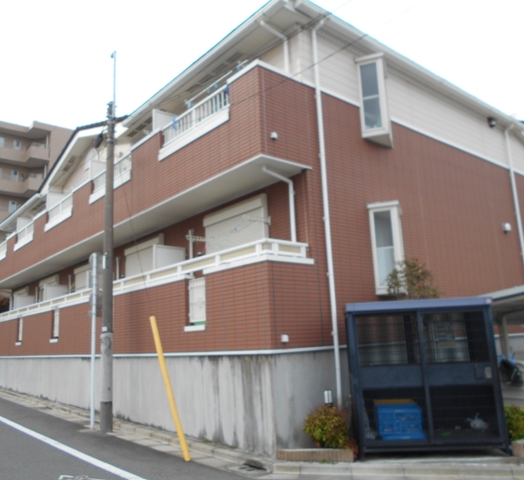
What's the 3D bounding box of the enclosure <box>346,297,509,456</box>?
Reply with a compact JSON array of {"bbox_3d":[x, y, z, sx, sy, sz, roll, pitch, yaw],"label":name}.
[{"bbox_3d":[2.068,1.775,6.349,1.820,1.880,0.810,-3,-11,1],"label":"enclosure"}]

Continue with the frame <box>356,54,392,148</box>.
[{"bbox_3d":[2.056,-2.514,8.751,0.520,1.520,0.480,-6,-12,15],"label":"frame"}]

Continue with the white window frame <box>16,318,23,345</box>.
[{"bbox_3d":[-7.961,3.031,15.947,0.150,0.840,0.620,7,-15,-39],"label":"white window frame"}]

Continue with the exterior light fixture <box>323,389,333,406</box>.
[{"bbox_3d":[0.910,2.163,6.600,0.110,0.220,0.110,7,-15,-39],"label":"exterior light fixture"}]

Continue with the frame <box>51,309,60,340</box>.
[{"bbox_3d":[-5.599,2.353,13.195,0.150,0.840,0.620,7,-15,-39],"label":"frame"}]

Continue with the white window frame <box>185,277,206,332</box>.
[{"bbox_3d":[-1.022,1.067,7.855,0.150,0.840,0.640,7,-15,-39],"label":"white window frame"}]

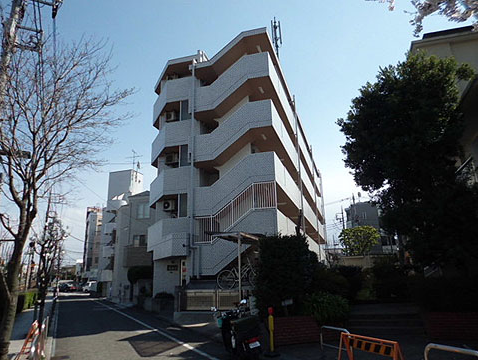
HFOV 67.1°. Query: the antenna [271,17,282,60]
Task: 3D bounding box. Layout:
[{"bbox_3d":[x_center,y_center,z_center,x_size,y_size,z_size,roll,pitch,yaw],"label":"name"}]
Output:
[{"bbox_3d":[2.431,-8.821,23.301,0.700,4.000,0.700,-6,-16,16],"label":"antenna"}]

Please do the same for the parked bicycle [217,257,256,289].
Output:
[{"bbox_3d":[0.222,3.236,12.489,1.780,1.100,0.550,-5,-16,12],"label":"parked bicycle"}]

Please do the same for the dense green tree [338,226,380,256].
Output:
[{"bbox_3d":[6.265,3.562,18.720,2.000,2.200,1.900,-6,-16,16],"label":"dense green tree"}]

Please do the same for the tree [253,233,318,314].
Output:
[{"bbox_3d":[1.262,2.566,9.897,1.550,2.170,1.450,-6,-16,16],"label":"tree"}]

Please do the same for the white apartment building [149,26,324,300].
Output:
[{"bbox_3d":[1.832,2.603,31.325,8.900,13.800,28.500,-6,-16,16],"label":"white apartment building"}]

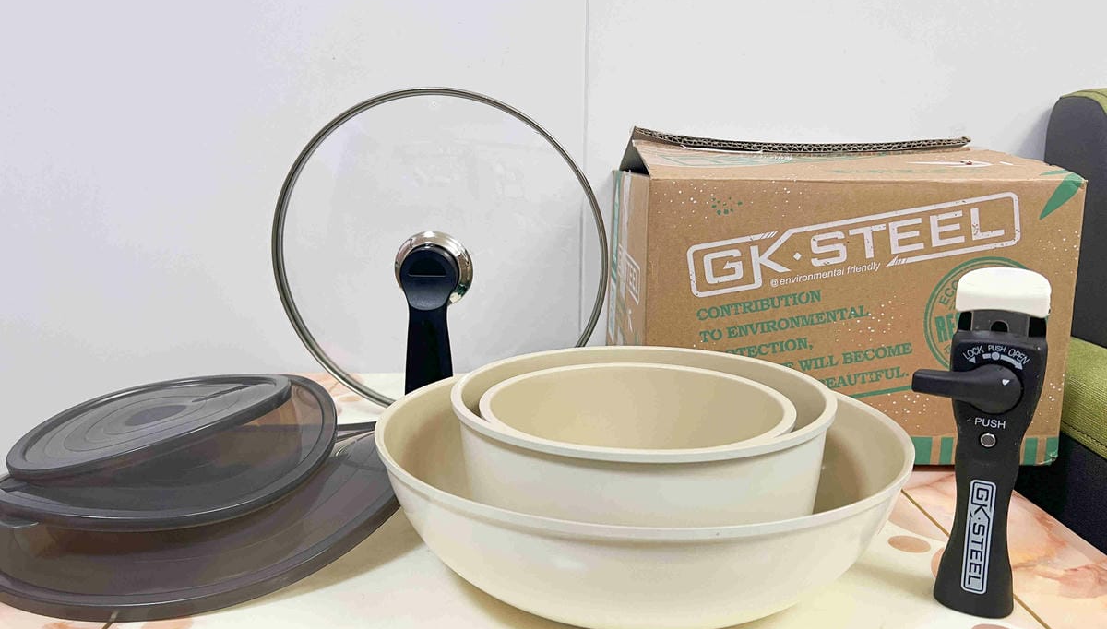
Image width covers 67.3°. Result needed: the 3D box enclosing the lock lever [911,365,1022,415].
[{"bbox_3d":[0.192,0.034,0.388,0.046,0.023,0.016,5,12,22],"label":"lock lever"}]

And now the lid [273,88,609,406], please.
[{"bbox_3d":[-0.091,-0.038,0.663,0.281,0.281,0.092,0,12,-1],"label":"lid"}]

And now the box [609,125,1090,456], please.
[{"bbox_3d":[0.211,-0.033,0.725,0.299,0.235,0.300,0,11,-1],"label":"box"}]

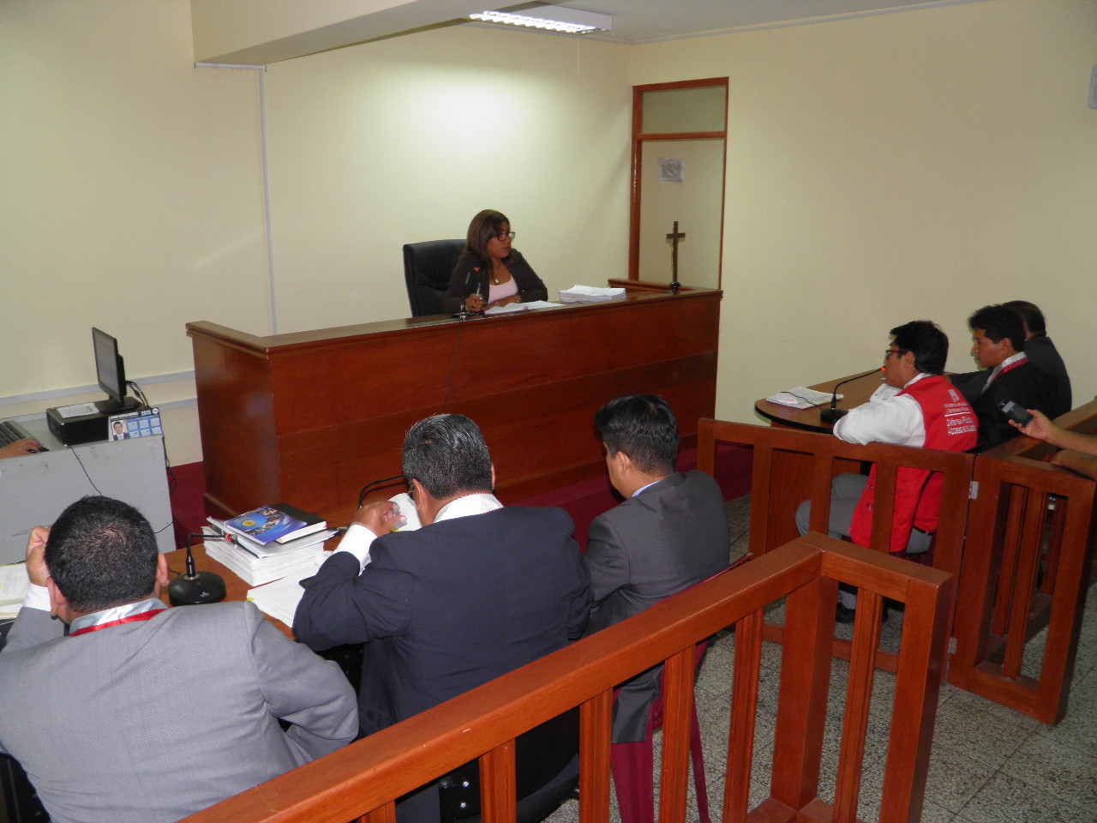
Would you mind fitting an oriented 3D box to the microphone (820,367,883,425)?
[{"bbox_3d":[1.394,-0.092,4.092,0.150,0.290,0.330,-9,17,-32],"label":"microphone"}]

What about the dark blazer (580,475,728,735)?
[{"bbox_3d":[0.259,0.473,2.392,0.520,0.700,0.440,-14,20,-42],"label":"dark blazer"}]

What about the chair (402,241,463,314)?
[{"bbox_3d":[-0.362,-0.297,4.814,0.630,1.220,0.670,-12,19,-40],"label":"chair"}]

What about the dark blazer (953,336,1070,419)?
[{"bbox_3d":[2.323,-0.062,4.429,0.520,0.660,0.540,13,19,42],"label":"dark blazer"}]

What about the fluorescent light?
[{"bbox_3d":[-0.156,-2.389,5.334,1.240,0.085,0.290,-12,19,-40],"label":"fluorescent light"}]

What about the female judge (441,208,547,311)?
[{"bbox_3d":[-0.325,-0.356,4.723,0.600,1.370,0.680,-11,18,-37],"label":"female judge"}]

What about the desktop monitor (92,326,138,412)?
[{"bbox_3d":[-1.944,-0.185,3.966,0.190,0.345,0.450,-11,18,-36],"label":"desktop monitor"}]

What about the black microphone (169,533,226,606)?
[{"bbox_3d":[-0.939,0.406,2.406,0.210,0.170,0.155,3,15,11],"label":"black microphone"}]

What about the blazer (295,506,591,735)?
[{"bbox_3d":[-0.184,0.521,2.128,0.660,0.660,0.500,-11,18,-38],"label":"blazer"}]

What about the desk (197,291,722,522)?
[{"bbox_3d":[-0.310,-0.089,4.625,2.740,0.925,0.900,-12,19,-40],"label":"desk"}]

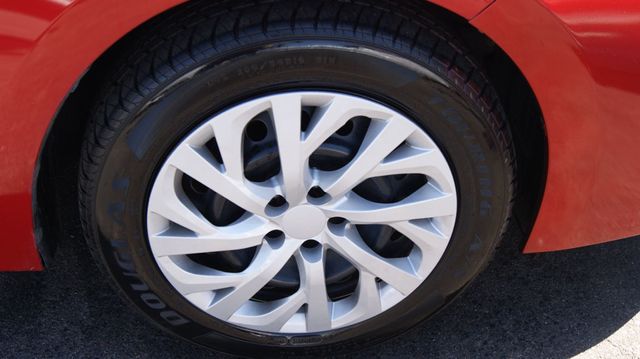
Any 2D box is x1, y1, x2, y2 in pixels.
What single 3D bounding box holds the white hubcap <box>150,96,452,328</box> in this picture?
[{"bbox_3d":[-0.023,0.053,1.222,0.424,0.424,0.055,-3,37,-5],"label":"white hubcap"}]

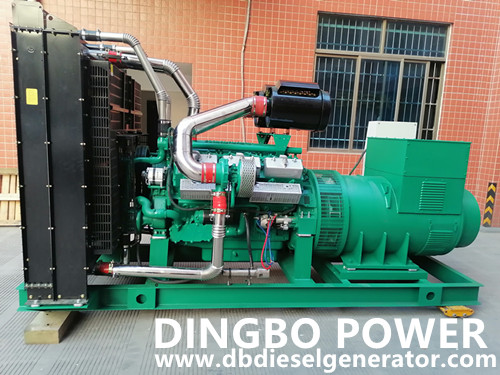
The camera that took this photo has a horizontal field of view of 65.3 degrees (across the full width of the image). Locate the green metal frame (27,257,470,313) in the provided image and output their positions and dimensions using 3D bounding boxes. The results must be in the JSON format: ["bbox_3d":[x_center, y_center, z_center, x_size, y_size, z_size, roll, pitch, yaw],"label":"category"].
[{"bbox_3d":[0.100,0.897,4.151,4.279,0.197,1.245,2,10,-8],"label":"green metal frame"}]

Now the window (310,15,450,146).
[{"bbox_3d":[2.112,-1.626,6.378,2.206,2.123,0.100,2,10,-7],"label":"window"}]

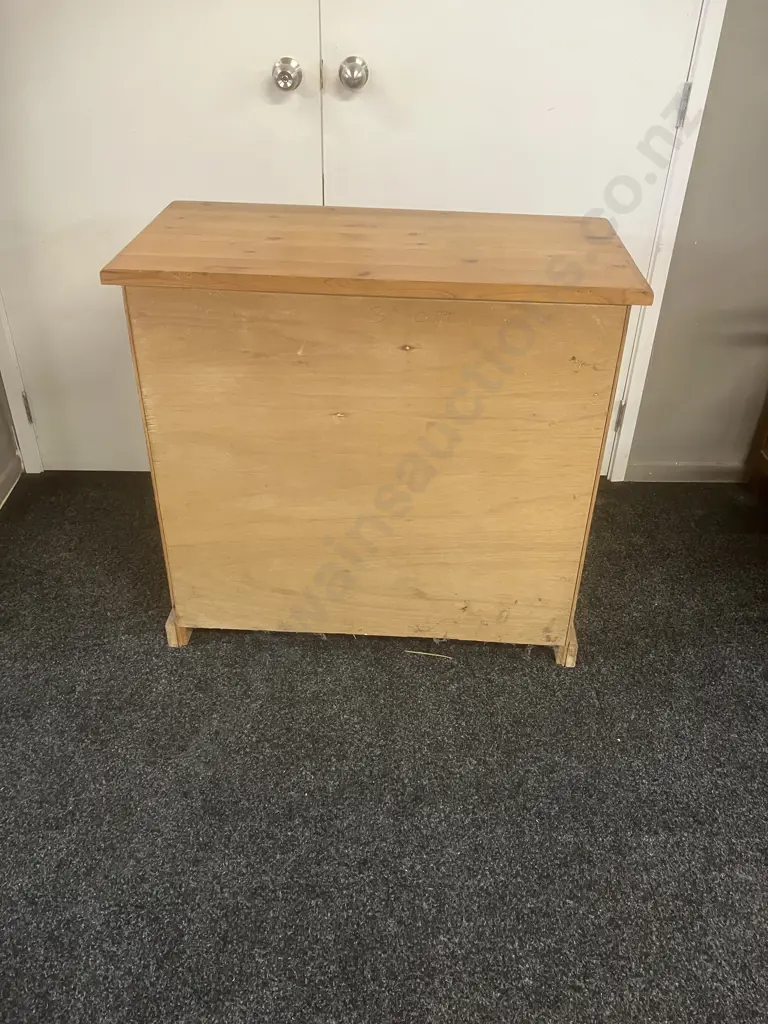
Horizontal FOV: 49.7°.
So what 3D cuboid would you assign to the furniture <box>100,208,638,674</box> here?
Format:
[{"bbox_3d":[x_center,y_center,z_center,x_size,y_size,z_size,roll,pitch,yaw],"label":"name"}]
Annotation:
[{"bbox_3d":[-0.011,-0.148,1.706,0.872,0.810,0.442,3,34,2],"label":"furniture"}]

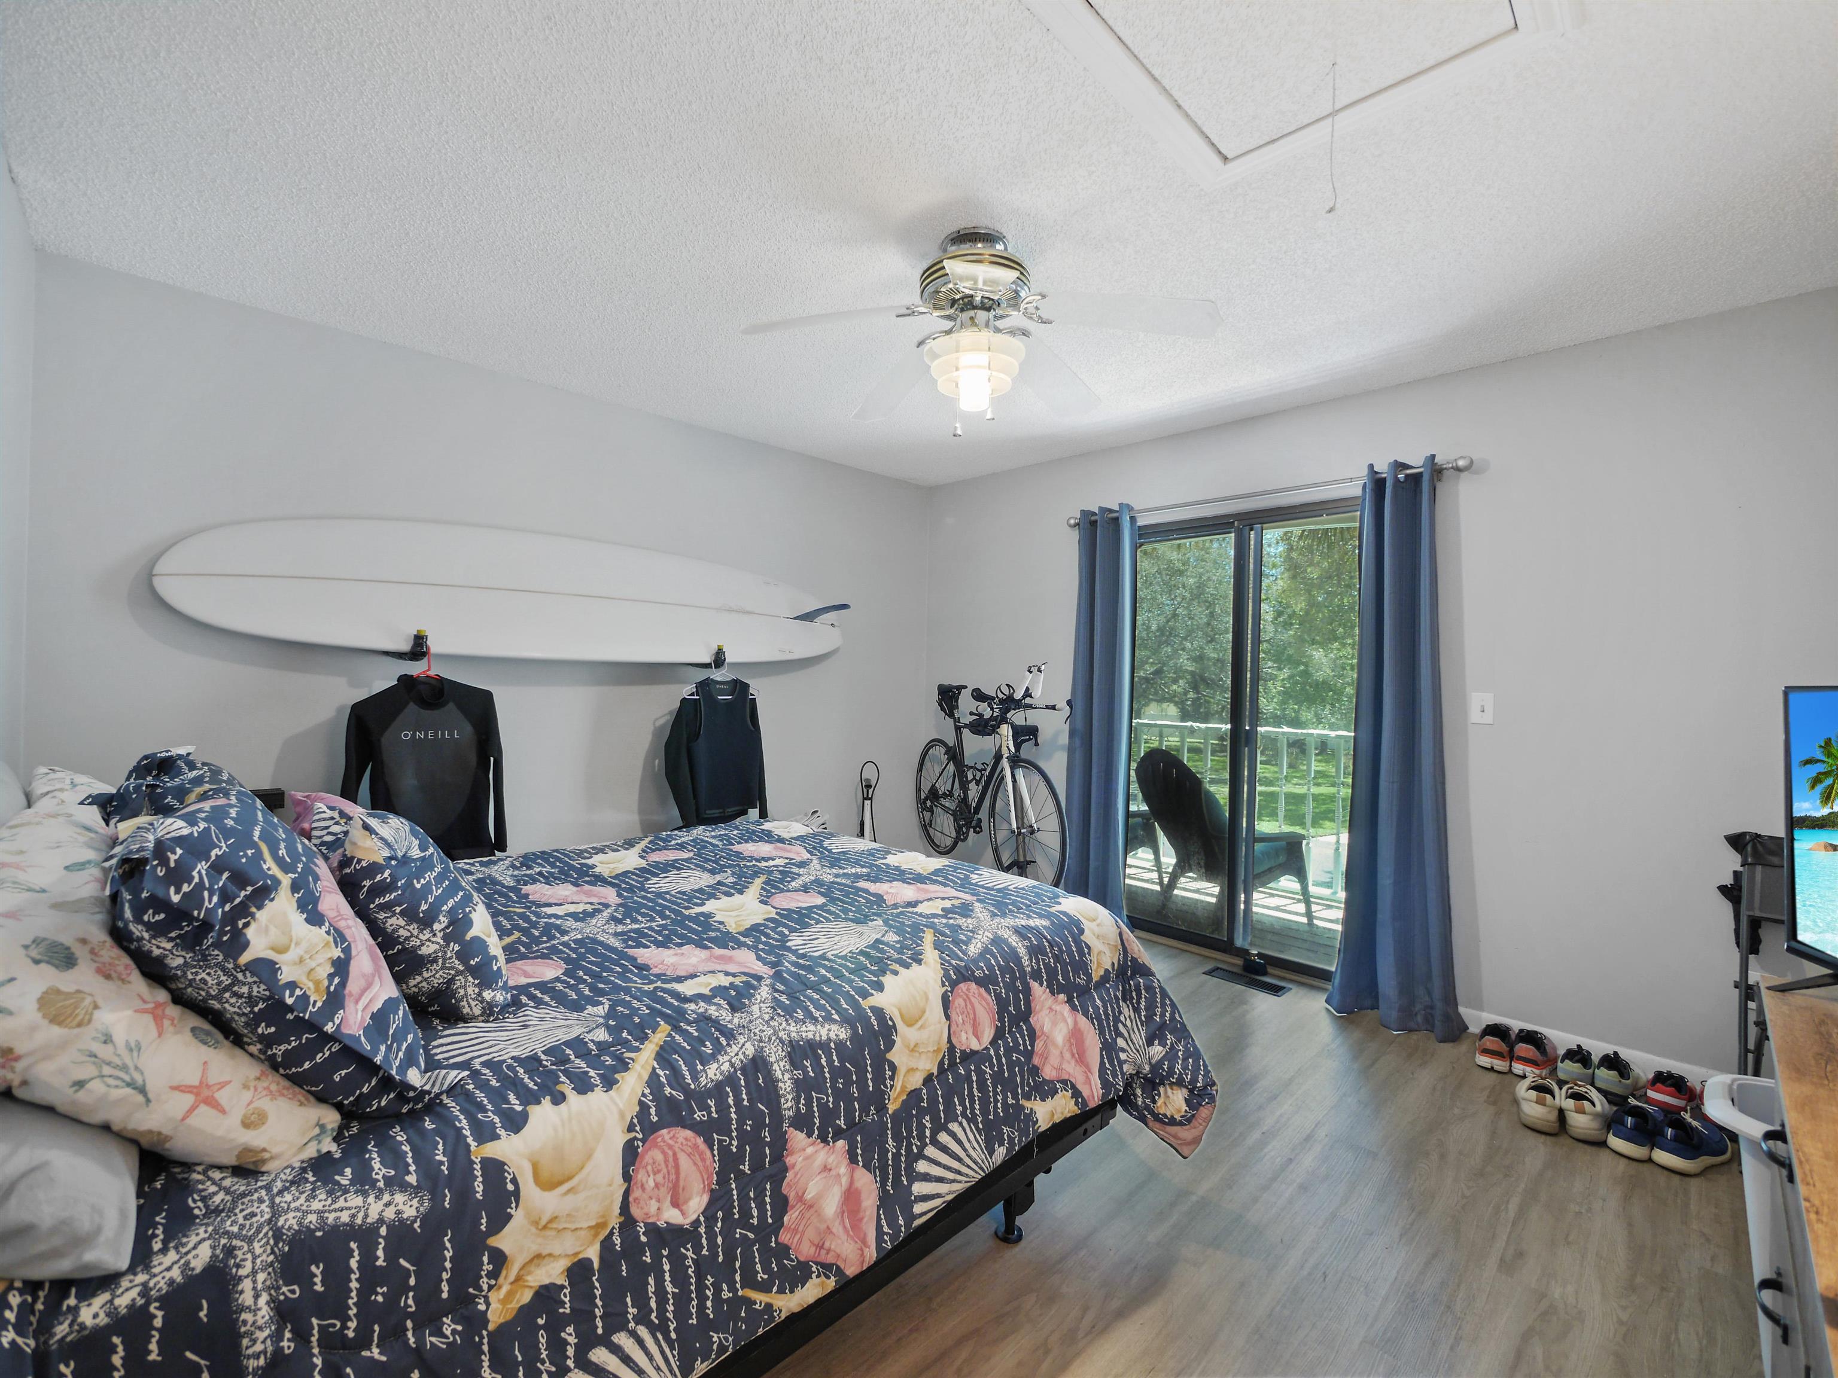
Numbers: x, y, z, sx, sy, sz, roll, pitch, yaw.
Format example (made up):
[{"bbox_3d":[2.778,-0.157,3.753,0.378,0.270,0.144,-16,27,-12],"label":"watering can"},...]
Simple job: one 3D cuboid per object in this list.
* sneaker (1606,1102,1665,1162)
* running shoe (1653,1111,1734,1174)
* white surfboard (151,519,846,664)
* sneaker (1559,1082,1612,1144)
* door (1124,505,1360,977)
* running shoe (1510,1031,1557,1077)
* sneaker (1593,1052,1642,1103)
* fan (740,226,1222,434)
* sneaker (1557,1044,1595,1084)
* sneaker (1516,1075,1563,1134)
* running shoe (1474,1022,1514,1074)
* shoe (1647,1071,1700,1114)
[{"bbox_3d":[2.025,1.209,2.080,0.290,0.112,0.105,1,1,-36],"label":"sneaker"},{"bbox_3d":[2.109,1.214,2.029,0.285,0.120,0.107,1,1,-27],"label":"running shoe"},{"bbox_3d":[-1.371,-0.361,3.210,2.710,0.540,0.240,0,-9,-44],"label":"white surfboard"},{"bbox_3d":[1.965,1.208,2.183,0.105,0.118,0.280,2,2,42],"label":"sneaker"},{"bbox_3d":[1.444,0.222,3.362,0.110,2.020,1.450,0,2,-45],"label":"door"},{"bbox_3d":[2.072,1.204,2.508,0.275,0.118,0.100,0,2,-40],"label":"running shoe"},{"bbox_3d":[2.218,1.208,2.334,0.262,0.115,0.098,1,1,-35],"label":"sneaker"},{"bbox_3d":[0.148,-0.956,1.997,1.190,0.530,1.170,1,1,2],"label":"fan"},{"bbox_3d":[2.149,1.206,2.419,0.275,0.120,0.100,0,2,-43],"label":"sneaker"},{"bbox_3d":[1.849,1.206,2.216,0.105,0.105,0.285,2,1,39],"label":"sneaker"},{"bbox_3d":[1.974,1.198,2.540,0.105,0.115,0.285,2,1,43],"label":"running shoe"},{"bbox_3d":[2.300,1.215,2.279,0.278,0.115,0.103,0,2,-43],"label":"shoe"}]

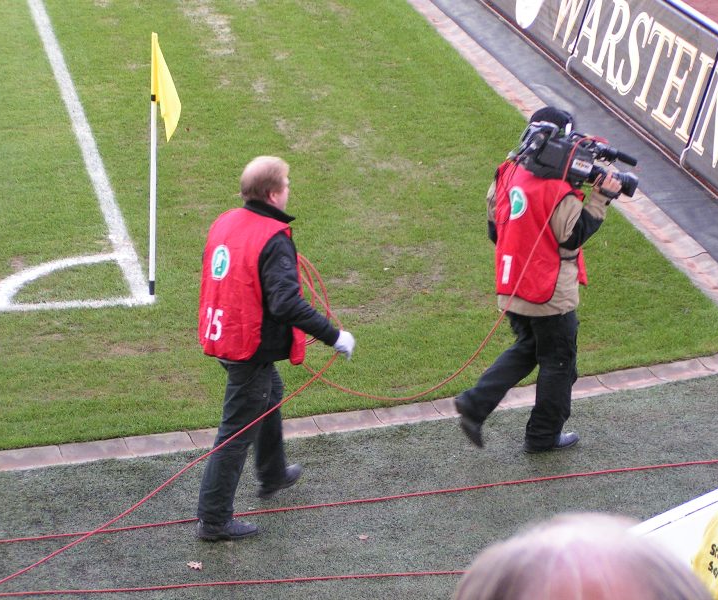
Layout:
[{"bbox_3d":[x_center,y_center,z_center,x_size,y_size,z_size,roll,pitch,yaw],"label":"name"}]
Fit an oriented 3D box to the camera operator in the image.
[{"bbox_3d":[0.893,-0.105,12.966,0.780,1.740,0.570,-9,23,-26],"label":"camera operator"}]

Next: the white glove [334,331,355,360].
[{"bbox_3d":[-0.067,0.210,12.141,0.100,0.125,0.085,-12,24,-33],"label":"white glove"}]

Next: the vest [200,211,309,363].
[{"bbox_3d":[-0.494,-0.061,11.987,0.370,0.680,0.470,-12,24,-33],"label":"vest"}]

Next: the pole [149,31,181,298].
[{"bbox_3d":[-1.087,-0.745,14.800,0.175,1.547,0.100,2,20,0],"label":"pole"}]

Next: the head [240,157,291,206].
[{"bbox_3d":[-0.422,-0.532,11.828,0.215,0.235,0.165,-12,24,-33],"label":"head"}]

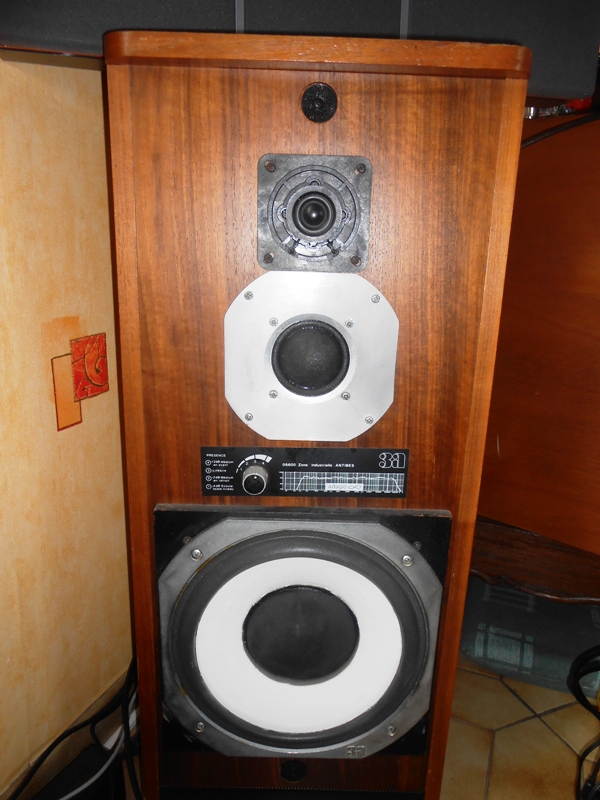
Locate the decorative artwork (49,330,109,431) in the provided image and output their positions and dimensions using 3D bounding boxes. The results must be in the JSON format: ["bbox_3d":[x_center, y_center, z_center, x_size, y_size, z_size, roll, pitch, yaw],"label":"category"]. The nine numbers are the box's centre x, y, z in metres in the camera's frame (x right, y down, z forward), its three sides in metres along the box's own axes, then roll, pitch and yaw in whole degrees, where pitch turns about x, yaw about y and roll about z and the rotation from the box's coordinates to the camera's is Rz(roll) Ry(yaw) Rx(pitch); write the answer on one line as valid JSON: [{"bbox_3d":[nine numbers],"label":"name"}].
[{"bbox_3d":[-0.260,-0.023,0.723,0.010,0.102,0.091,8,17,21],"label":"decorative artwork"}]

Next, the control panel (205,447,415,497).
[{"bbox_3d":[0.005,0.075,0.586,0.204,0.051,0.020,2,16,-1],"label":"control panel"}]

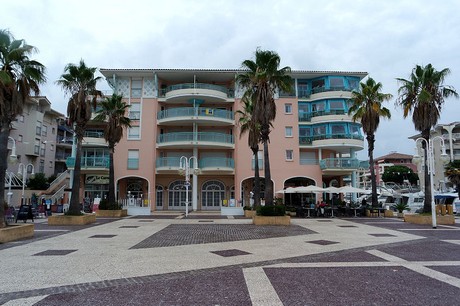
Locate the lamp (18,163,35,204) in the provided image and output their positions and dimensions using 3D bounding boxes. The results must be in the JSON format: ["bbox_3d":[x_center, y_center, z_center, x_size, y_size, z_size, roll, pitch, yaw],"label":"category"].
[{"bbox_3d":[-22.990,3.776,34.615,1.900,5.100,0.450,0,-8,0],"label":"lamp"}]

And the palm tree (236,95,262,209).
[{"bbox_3d":[2.501,-0.275,29.591,3.700,11.500,3.700,0,-8,0],"label":"palm tree"}]

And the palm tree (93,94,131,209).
[{"bbox_3d":[-11.538,-0.197,29.833,3.600,11.000,3.600,0,-8,0],"label":"palm tree"}]

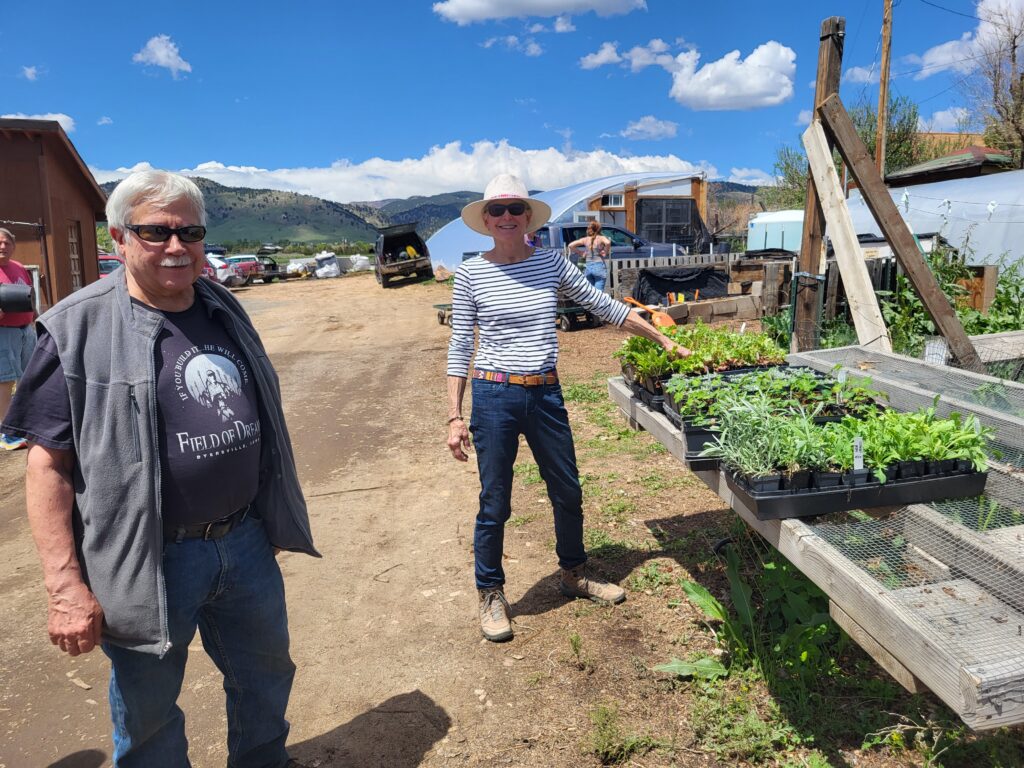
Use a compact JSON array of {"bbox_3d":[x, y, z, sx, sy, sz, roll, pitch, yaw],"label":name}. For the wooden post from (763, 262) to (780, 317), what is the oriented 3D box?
[{"bbox_3d":[3.854,-1.397,11.471,0.200,0.820,0.150,2,10,10],"label":"wooden post"}]

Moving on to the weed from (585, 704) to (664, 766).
[{"bbox_3d":[0.340,1.035,2.303,0.225,0.110,0.150,0,10,0],"label":"weed"}]

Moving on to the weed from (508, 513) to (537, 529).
[{"bbox_3d":[0.057,0.734,4.179,0.145,0.050,0.120,0,10,0],"label":"weed"}]

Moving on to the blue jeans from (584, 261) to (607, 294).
[{"bbox_3d":[1.376,-1.541,12.685,0.380,0.980,0.280,1,10,8],"label":"blue jeans"}]

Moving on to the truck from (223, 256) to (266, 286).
[{"bbox_3d":[-16.890,-6.715,45.500,5.100,1.750,1.850,0,9,20],"label":"truck"}]

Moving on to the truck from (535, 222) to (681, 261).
[{"bbox_3d":[1.669,-3.151,19.770,5.800,1.950,2.000,-2,10,-14],"label":"truck"}]

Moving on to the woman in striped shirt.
[{"bbox_3d":[0.215,0.086,3.047,0.930,1.740,0.500,-1,10,-4],"label":"woman in striped shirt"}]

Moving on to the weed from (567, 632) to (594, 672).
[{"bbox_3d":[0.249,0.956,2.750,0.090,0.110,0.080,0,10,0],"label":"weed"}]

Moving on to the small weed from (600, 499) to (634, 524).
[{"bbox_3d":[0.584,0.711,4.257,0.175,0.070,0.160,0,10,0],"label":"small weed"}]

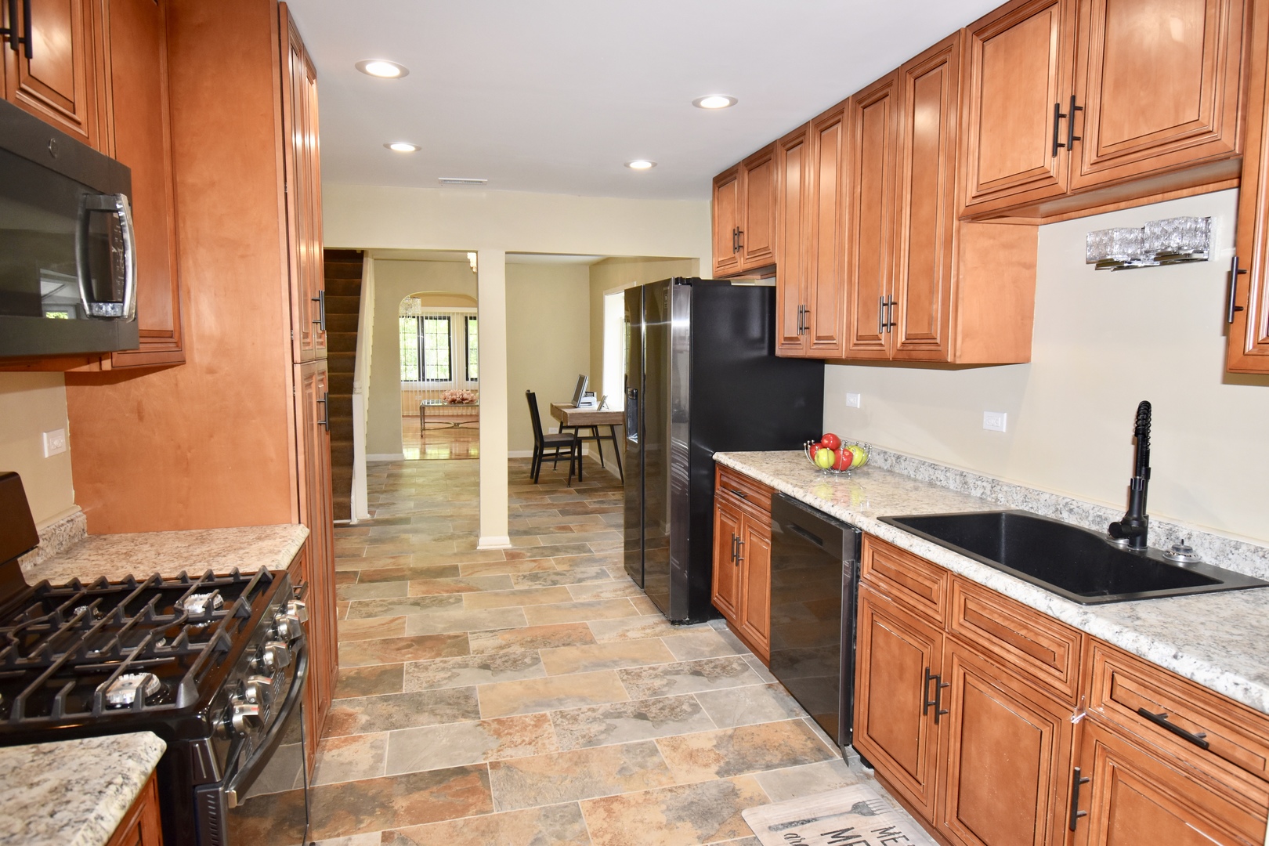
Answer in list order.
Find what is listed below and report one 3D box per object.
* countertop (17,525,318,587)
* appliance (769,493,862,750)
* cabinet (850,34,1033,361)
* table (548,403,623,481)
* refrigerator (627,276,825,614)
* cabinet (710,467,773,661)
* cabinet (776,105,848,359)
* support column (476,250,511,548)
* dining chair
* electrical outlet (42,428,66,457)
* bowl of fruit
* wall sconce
[{"bbox_3d":[-1.261,0.374,2.032,0.640,0.042,0.510,-2,6,-15],"label":"countertop"},{"bbox_3d":[0.943,0.729,2.990,0.593,0.818,0.594,-2,6,-15],"label":"appliance"},{"bbox_3d":[1.124,-0.771,2.787,0.325,1.065,0.673,-2,6,-15],"label":"cabinet"},{"bbox_3d":[-0.534,0.223,8.260,0.630,0.770,1.080,-2,6,-15],"label":"table"},{"bbox_3d":[0.467,0.125,4.312,0.850,1.800,0.850,-2,6,-17],"label":"refrigerator"},{"bbox_3d":[0.795,0.668,3.613,0.604,0.868,0.695,-2,6,-15],"label":"cabinet"},{"bbox_3d":[0.956,-0.839,3.428,0.325,1.065,0.661,-2,6,-15],"label":"cabinet"},{"bbox_3d":[-1.036,-0.149,5.382,0.235,2.118,0.220,-2,6,-15],"label":"support column"},{"bbox_3d":[-0.891,0.137,8.074,0.580,0.980,0.440,-2,6,-15],"label":"dining chair"},{"bbox_3d":[-1.622,0.055,2.076,0.010,0.070,0.118,-2,6,-15],"label":"electrical outlet"},{"bbox_3d":[0.894,0.132,3.262,0.280,0.180,0.280,0,6,0],"label":"bowl of fruit"},{"bbox_3d":[1.436,-0.503,2.082,0.090,0.118,0.325,-2,6,-15],"label":"wall sconce"}]

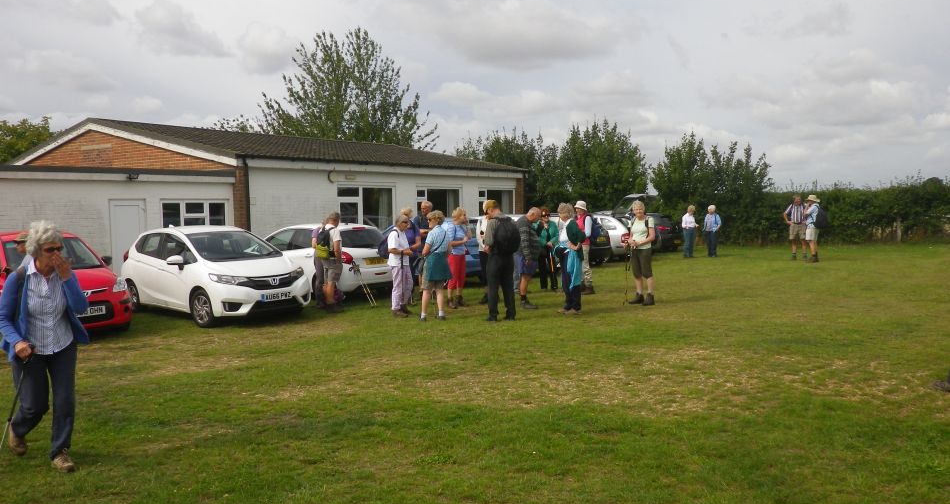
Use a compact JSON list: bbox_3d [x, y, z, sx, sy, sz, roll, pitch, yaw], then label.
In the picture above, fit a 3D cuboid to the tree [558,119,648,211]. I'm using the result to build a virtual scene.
[{"bbox_3d":[5.262,-2.855,28.876,3.900,5.010,3.700,-1,4,0],"label":"tree"}]

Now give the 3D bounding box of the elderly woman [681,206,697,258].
[{"bbox_3d":[6.655,-0.643,21.950,0.500,1.630,0.400,-4,4,-32],"label":"elderly woman"}]

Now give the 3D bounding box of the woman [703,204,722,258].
[{"bbox_3d":[7.196,-0.647,21.412,0.520,1.570,0.340,2,5,30],"label":"woman"}]

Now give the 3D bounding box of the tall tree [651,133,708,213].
[{"bbox_3d":[8.479,-2.618,29.160,2.500,4.600,2.500,0,4,16],"label":"tall tree"}]

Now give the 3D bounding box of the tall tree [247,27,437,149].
[{"bbox_3d":[-7.128,-6.254,37.654,9.800,11.150,9.200,-1,4,0],"label":"tall tree"}]

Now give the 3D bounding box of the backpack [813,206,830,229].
[{"bbox_3d":[9.450,-0.937,19.150,0.330,0.560,0.340,0,4,22],"label":"backpack"}]

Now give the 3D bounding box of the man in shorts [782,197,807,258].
[{"bbox_3d":[8.885,-0.634,19.546,0.580,1.790,0.400,-1,4,8],"label":"man in shorts"}]

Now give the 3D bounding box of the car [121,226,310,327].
[{"bbox_3d":[-4.520,0.325,12.220,3.990,1.530,1.710,3,5,41],"label":"car"}]

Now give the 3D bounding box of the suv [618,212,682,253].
[{"bbox_3d":[5.137,-0.720,25.184,1.820,1.470,4.450,-5,5,-44],"label":"suv"}]

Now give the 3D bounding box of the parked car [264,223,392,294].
[{"bbox_3d":[-3.290,0.140,14.650,4.050,1.480,1.740,3,5,41],"label":"parked car"}]

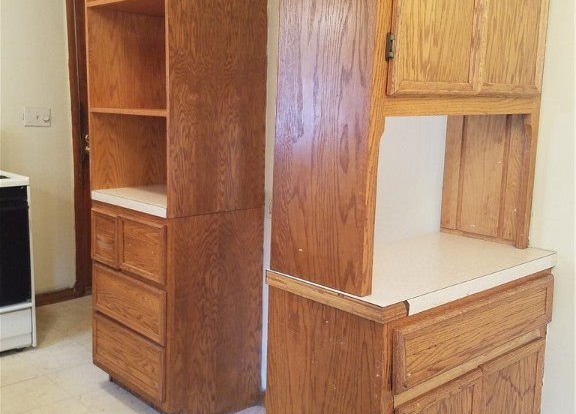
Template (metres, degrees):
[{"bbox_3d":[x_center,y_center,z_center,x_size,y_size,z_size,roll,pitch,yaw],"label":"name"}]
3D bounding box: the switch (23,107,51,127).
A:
[{"bbox_3d":[-1.581,-0.568,3.649,0.168,0.118,0.020,-6,11,-43],"label":"switch"}]

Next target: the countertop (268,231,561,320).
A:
[{"bbox_3d":[0.366,0.161,1.542,0.823,0.040,0.353,-6,11,-43],"label":"countertop"}]

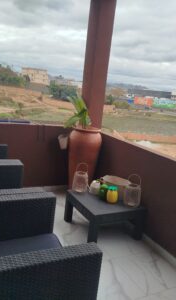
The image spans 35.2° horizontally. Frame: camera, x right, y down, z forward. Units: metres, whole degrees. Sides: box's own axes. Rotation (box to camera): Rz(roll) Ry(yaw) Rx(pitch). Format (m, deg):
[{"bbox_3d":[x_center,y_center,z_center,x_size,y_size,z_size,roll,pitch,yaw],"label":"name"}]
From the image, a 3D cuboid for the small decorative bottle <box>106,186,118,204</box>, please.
[{"bbox_3d":[0.242,0.424,2.655,0.109,0.143,0.109,6,13,-1],"label":"small decorative bottle"}]

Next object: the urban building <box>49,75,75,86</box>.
[{"bbox_3d":[-16.888,-45.697,183.648,16.000,7.000,10.000,5,13,-6],"label":"urban building"}]

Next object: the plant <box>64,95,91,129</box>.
[{"bbox_3d":[-0.120,-0.460,3.268,0.310,0.410,0.290,6,13,-1],"label":"plant"}]

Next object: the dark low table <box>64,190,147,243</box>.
[{"bbox_3d":[0.157,0.643,2.751,0.566,0.343,0.580,-1,15,-29],"label":"dark low table"}]

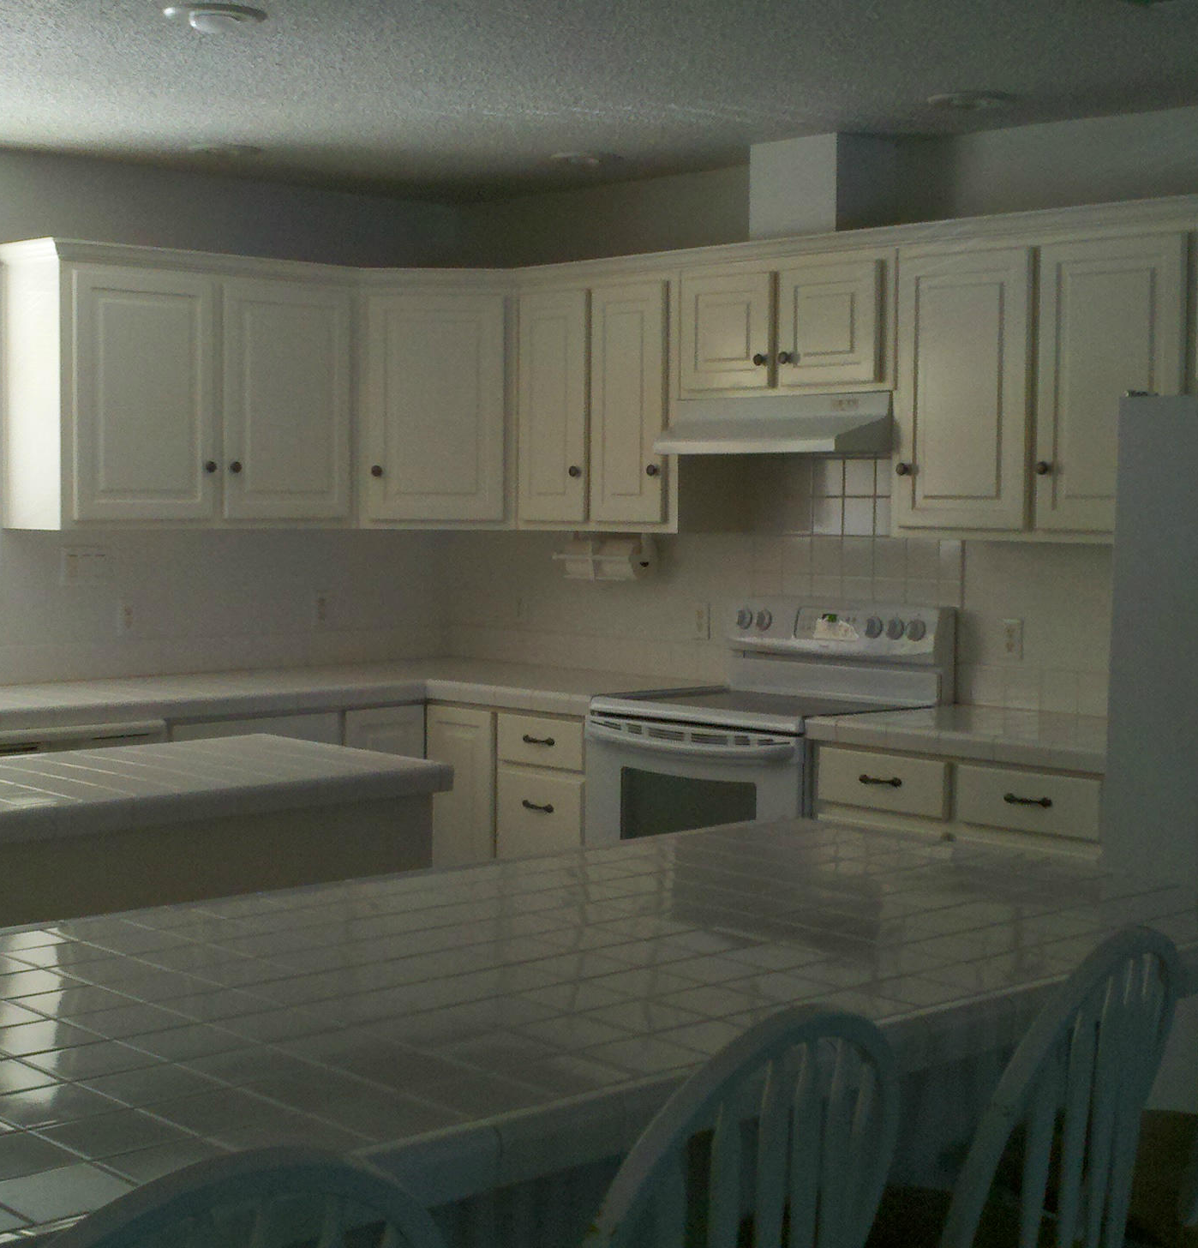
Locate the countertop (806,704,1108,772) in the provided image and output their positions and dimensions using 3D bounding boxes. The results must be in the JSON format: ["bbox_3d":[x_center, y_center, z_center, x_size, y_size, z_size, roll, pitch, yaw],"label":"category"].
[{"bbox_3d":[1.100,0.293,4.554,0.625,0.065,0.830,-3,5,-44],"label":"countertop"}]

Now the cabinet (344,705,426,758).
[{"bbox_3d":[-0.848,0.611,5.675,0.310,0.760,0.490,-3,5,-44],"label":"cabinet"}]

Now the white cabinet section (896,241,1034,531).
[{"bbox_3d":[1.046,-0.608,4.683,0.410,0.719,0.315,4,5,45],"label":"white cabinet section"}]

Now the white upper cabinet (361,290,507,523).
[{"bbox_3d":[-0.524,-0.687,5.813,0.463,0.720,0.309,1,4,1],"label":"white upper cabinet"}]

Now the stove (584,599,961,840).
[{"bbox_3d":[0.478,0.527,5.058,0.670,1.170,0.750,-3,5,-44],"label":"stove"}]

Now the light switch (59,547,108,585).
[{"bbox_3d":[-1.575,-0.175,5.397,0.160,0.115,0.016,-3,5,-39],"label":"light switch"}]

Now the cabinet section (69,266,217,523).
[{"bbox_3d":[-1.446,-0.671,5.317,0.315,0.717,0.482,4,5,45],"label":"cabinet section"}]

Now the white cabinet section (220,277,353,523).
[{"bbox_3d":[-1.088,-0.706,5.677,0.315,0.740,0.498,4,5,45],"label":"white cabinet section"}]

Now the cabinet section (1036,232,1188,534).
[{"bbox_3d":[1.346,-0.580,4.387,0.396,0.705,0.315,4,5,45],"label":"cabinet section"}]

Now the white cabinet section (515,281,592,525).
[{"bbox_3d":[-0.040,-0.695,5.755,0.325,0.732,0.315,4,5,45],"label":"white cabinet section"}]

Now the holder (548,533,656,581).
[{"bbox_3d":[0.017,-0.212,5.610,0.140,0.140,0.310,-3,5,-44],"label":"holder"}]

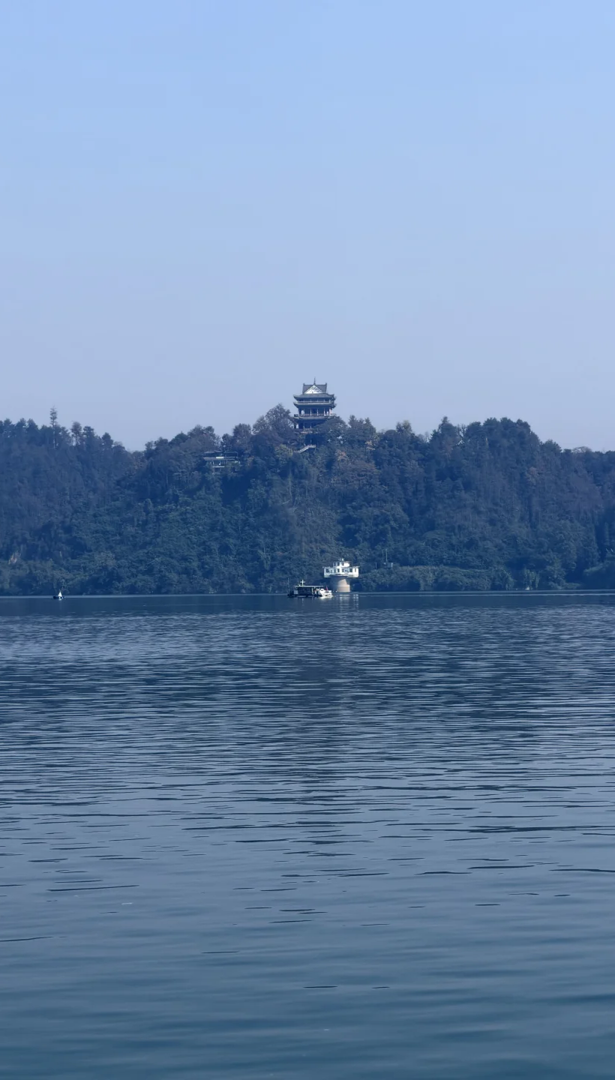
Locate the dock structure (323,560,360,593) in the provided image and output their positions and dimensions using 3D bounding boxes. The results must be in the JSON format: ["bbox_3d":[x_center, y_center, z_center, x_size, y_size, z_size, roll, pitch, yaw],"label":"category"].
[{"bbox_3d":[11.900,12.730,1100.000,12.600,12.200,12.400,0,-1,2],"label":"dock structure"}]

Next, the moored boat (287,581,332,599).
[{"bbox_3d":[0.830,13.990,880.000,12.700,4.900,3.600,0,-1,0],"label":"moored boat"}]

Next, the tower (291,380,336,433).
[{"bbox_3d":[2.470,-51.960,1220.000,15.800,21.800,15.600,-1,-1,5],"label":"tower"}]

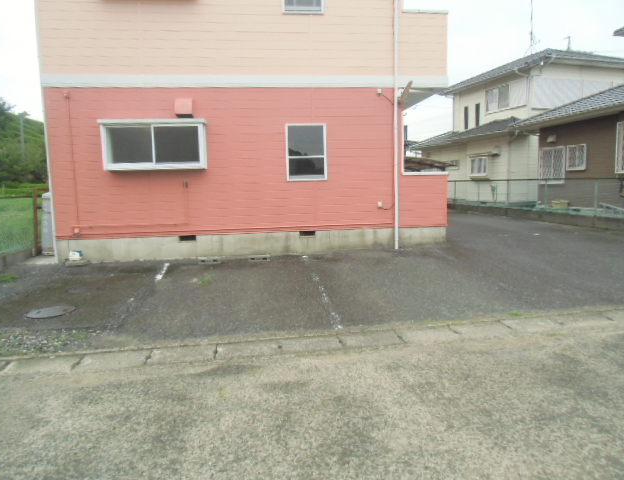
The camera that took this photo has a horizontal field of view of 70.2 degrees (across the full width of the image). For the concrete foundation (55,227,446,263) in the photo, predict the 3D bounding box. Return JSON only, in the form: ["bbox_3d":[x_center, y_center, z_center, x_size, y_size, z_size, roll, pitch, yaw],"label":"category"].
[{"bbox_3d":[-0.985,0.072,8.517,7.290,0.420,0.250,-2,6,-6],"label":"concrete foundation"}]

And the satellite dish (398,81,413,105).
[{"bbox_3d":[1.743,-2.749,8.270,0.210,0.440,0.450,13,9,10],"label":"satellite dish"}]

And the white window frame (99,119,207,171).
[{"bbox_3d":[-2.756,-1.675,7.837,1.775,0.855,0.370,-2,6,-6],"label":"white window frame"}]

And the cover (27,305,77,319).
[{"bbox_3d":[-3.054,0.856,5.220,0.520,0.040,0.520,-3,9,-6],"label":"cover"}]

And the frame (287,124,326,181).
[{"bbox_3d":[-0.098,-1.648,8.312,0.762,1.058,0.090,-2,6,-6],"label":"frame"}]

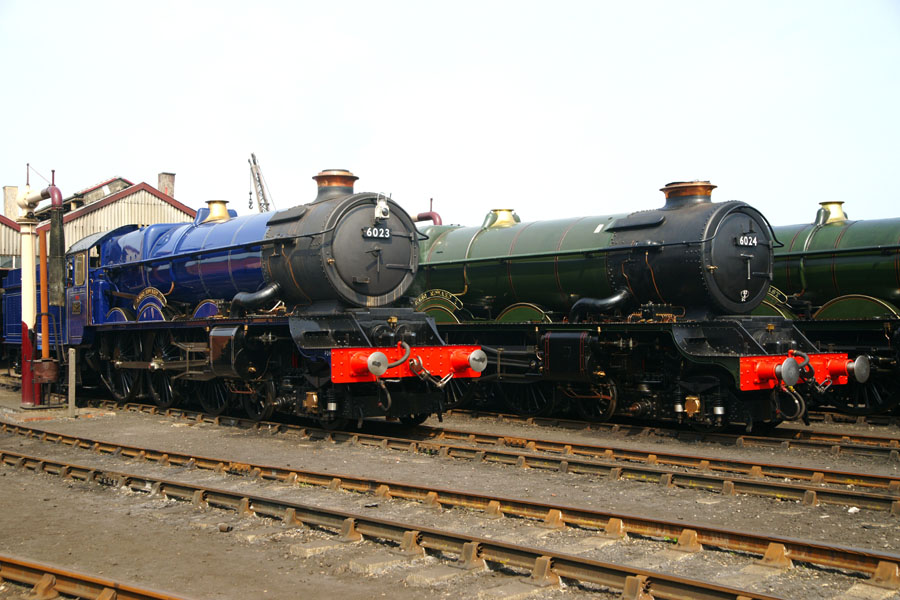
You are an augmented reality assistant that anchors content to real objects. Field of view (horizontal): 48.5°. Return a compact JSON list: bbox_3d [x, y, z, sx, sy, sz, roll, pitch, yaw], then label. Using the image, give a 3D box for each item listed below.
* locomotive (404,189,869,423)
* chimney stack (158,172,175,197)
[{"bbox_3d":[1.562,0.225,19.706,2.720,4.000,13.100,1,-2,-36],"label":"locomotive"},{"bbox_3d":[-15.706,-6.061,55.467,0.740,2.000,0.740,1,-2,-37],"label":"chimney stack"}]

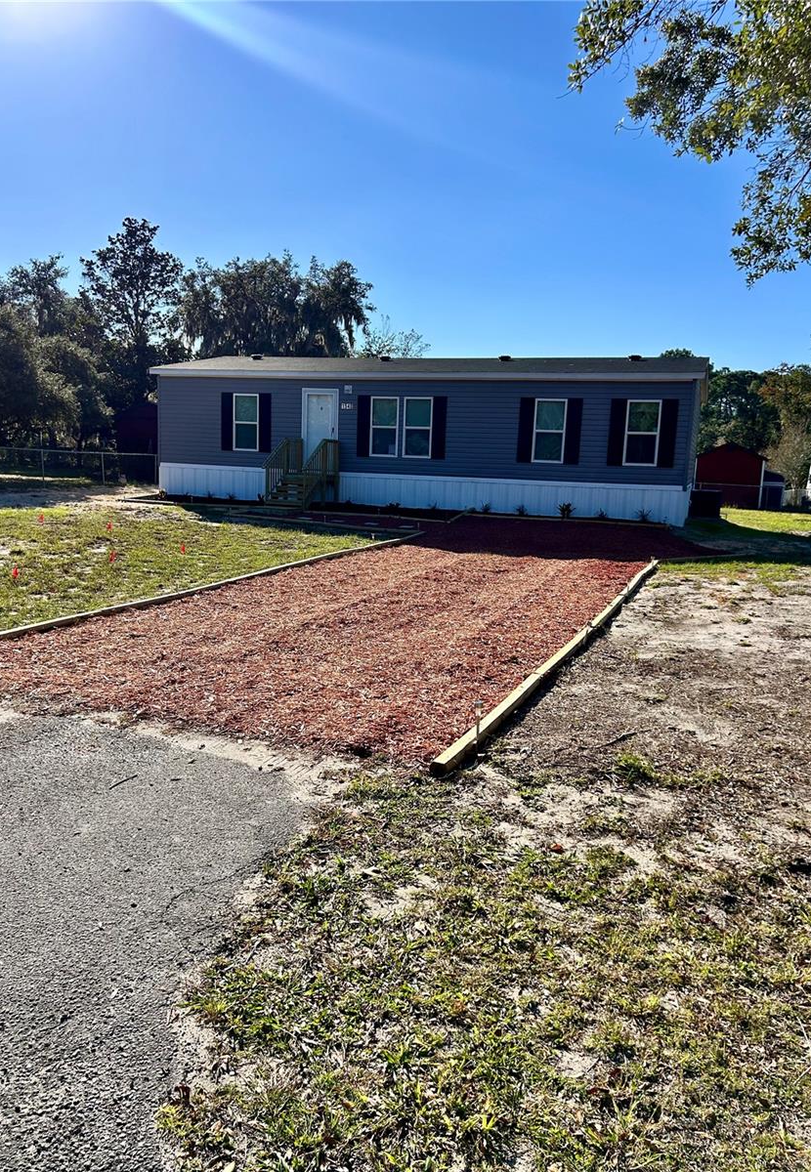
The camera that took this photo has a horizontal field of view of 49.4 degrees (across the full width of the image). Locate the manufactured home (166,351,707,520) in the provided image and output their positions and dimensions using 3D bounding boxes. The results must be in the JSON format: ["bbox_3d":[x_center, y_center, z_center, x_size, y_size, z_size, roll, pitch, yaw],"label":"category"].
[{"bbox_3d":[1.067,-4.643,26.155,14.800,4.250,7.800,5,9,19],"label":"manufactured home"}]

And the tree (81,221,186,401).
[{"bbox_3d":[-13.980,-11.932,44.559,5.260,12.790,5.260,-1,9,-17],"label":"tree"}]

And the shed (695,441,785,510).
[{"bbox_3d":[14.839,-5.127,40.302,3.470,2.840,3.600,5,9,19],"label":"shed"}]

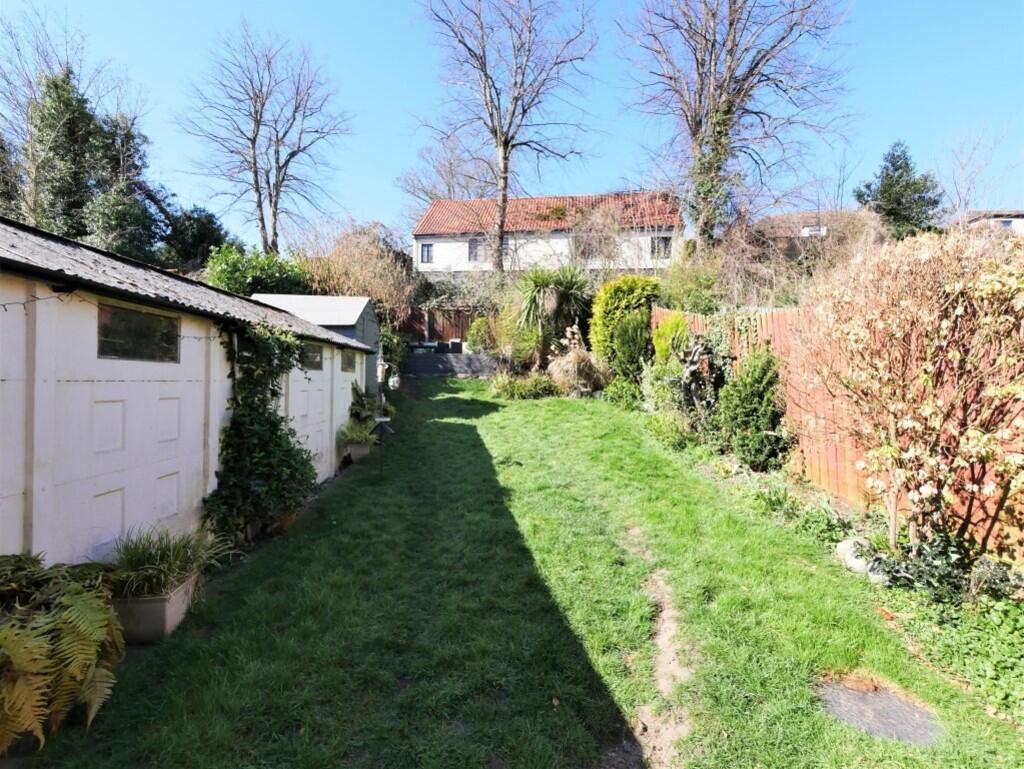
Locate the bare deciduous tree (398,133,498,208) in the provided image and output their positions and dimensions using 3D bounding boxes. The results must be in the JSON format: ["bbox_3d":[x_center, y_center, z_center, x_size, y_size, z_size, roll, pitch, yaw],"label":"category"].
[{"bbox_3d":[-5.671,-14.646,37.000,8.800,15.000,8.200,0,0,0],"label":"bare deciduous tree"}]

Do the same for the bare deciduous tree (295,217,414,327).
[{"bbox_3d":[-5.364,-3.530,14.200,4.100,4.100,3.600,0,0,0],"label":"bare deciduous tree"}]

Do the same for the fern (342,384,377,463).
[{"bbox_3d":[-2.503,0.640,6.800,0.600,1.250,0.600,0,0,0],"label":"fern"}]

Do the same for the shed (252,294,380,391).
[{"bbox_3d":[-4.368,-0.940,9.500,2.500,2.200,2.100,0,0,-9],"label":"shed"}]

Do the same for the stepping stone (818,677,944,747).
[{"bbox_3d":[1.605,1.421,1.800,0.370,0.040,0.380,0,0,-27],"label":"stepping stone"}]

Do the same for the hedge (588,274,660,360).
[{"bbox_3d":[2.525,-1.347,9.300,1.500,2.200,1.400,0,0,0],"label":"hedge"}]

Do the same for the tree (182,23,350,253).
[{"bbox_3d":[-13.629,-12.213,23.000,8.200,15.000,8.000,0,0,-30],"label":"tree"}]

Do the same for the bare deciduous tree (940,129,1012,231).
[{"bbox_3d":[19.060,-6.811,17.000,2.500,7.000,2.500,0,0,-43],"label":"bare deciduous tree"}]

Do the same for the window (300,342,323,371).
[{"bbox_3d":[-2.783,-0.375,5.750,0.060,0.385,0.670,0,0,-1],"label":"window"}]

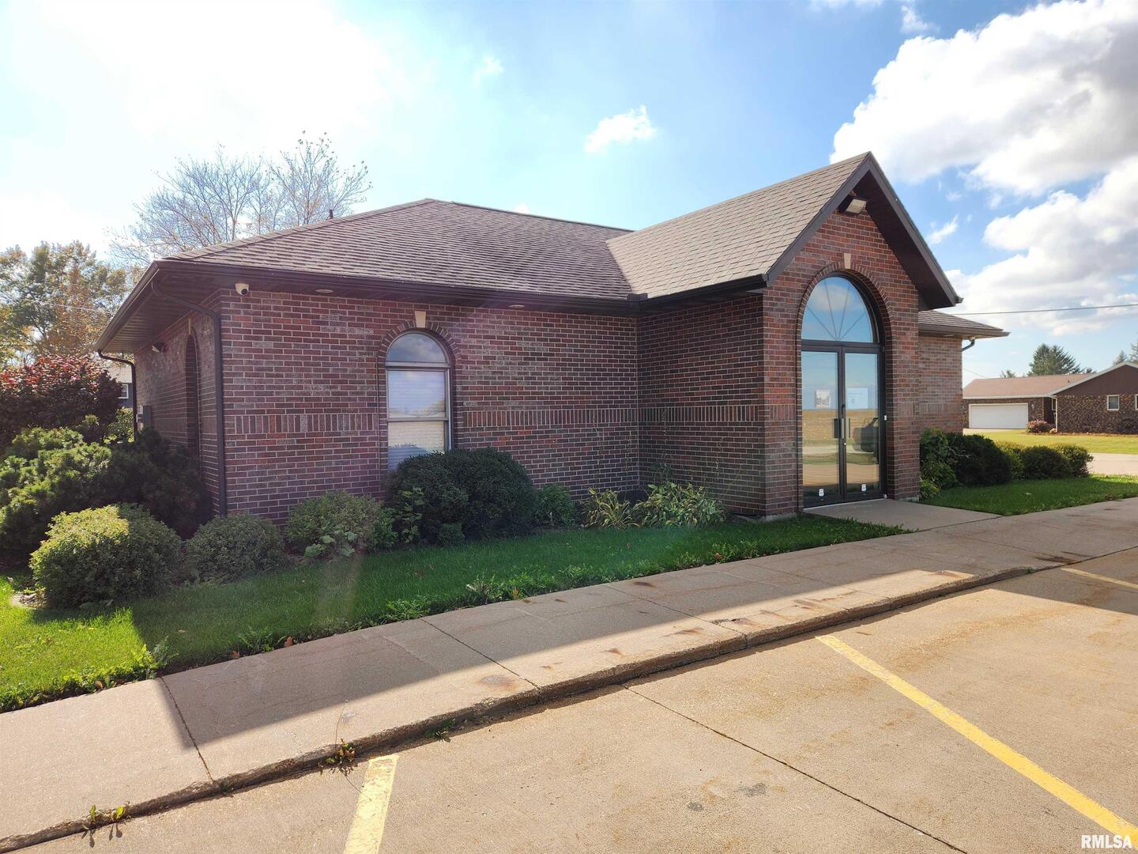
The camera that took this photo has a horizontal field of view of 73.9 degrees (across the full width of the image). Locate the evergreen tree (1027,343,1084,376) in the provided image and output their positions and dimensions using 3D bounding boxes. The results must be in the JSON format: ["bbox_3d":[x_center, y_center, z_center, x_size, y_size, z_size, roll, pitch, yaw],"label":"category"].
[{"bbox_3d":[60.993,-5.670,94.948,7.400,9.800,7.200,-2,1,-34],"label":"evergreen tree"}]

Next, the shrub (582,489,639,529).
[{"bbox_3d":[0.487,0.959,8.892,0.716,0.467,0.658,-1,1,0],"label":"shrub"}]

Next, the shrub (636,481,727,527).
[{"bbox_3d":[1.340,0.909,9.006,1.189,0.532,1.010,-2,1,-34],"label":"shrub"}]

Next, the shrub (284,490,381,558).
[{"bbox_3d":[-2.342,0.963,7.535,0.959,0.665,0.844,-2,1,-34],"label":"shrub"}]

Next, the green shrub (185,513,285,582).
[{"bbox_3d":[-2.871,1.032,6.527,0.818,0.581,0.777,-2,1,-34],"label":"green shrub"}]

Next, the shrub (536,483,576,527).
[{"bbox_3d":[-0.156,0.955,9.201,0.525,0.528,0.499,-1,1,0],"label":"shrub"}]

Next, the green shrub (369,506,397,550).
[{"bbox_3d":[-1.880,1.032,7.709,0.294,0.474,0.279,-2,1,-34],"label":"green shrub"}]

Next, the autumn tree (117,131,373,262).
[{"bbox_3d":[-12.216,-4.810,27.913,9.500,12.000,9.000,-2,1,-34],"label":"autumn tree"}]

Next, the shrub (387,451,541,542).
[{"bbox_3d":[-1.153,0.746,8.360,1.734,1.037,1.422,-2,1,-34],"label":"shrub"}]

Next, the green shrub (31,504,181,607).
[{"bbox_3d":[-3.548,0.981,5.834,1.026,0.763,0.974,-2,1,-34],"label":"green shrub"}]

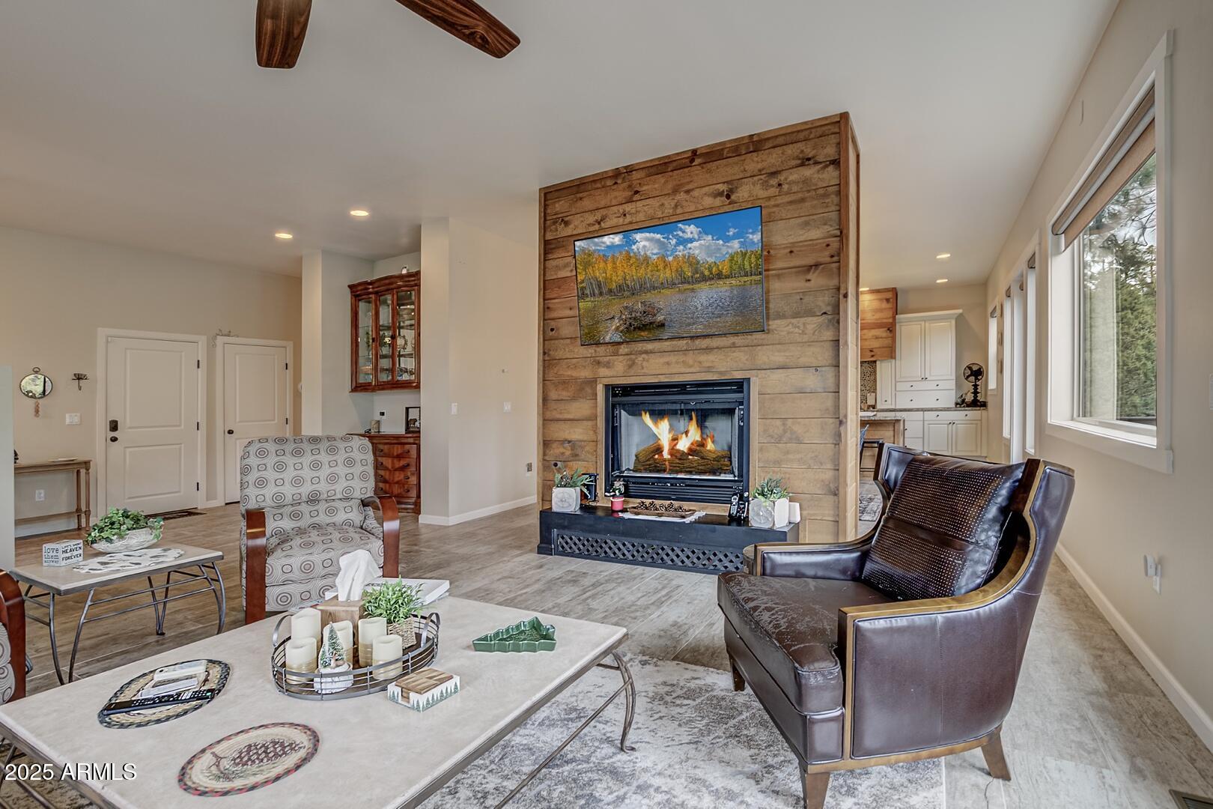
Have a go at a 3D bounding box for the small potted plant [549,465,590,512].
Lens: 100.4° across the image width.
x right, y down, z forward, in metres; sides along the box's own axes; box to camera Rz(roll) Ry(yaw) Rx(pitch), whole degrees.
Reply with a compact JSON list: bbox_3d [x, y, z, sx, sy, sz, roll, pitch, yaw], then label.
[{"bbox_3d":[-0.261,0.620,3.820,0.270,0.340,0.220,-1,0,14],"label":"small potted plant"}]

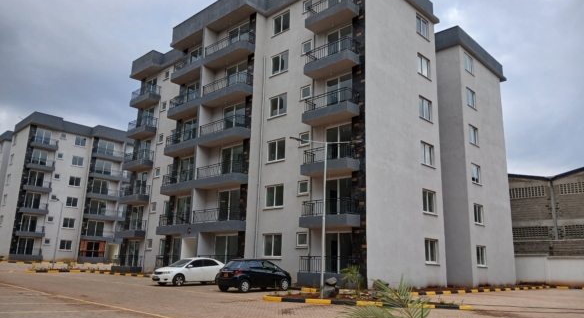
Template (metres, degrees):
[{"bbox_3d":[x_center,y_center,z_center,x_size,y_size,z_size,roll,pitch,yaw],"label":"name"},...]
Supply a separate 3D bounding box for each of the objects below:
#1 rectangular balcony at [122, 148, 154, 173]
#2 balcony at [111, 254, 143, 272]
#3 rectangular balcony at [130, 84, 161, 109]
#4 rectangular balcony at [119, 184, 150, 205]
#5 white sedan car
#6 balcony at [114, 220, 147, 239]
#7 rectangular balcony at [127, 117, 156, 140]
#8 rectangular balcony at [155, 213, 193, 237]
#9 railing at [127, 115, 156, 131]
[{"bbox_3d":[-13.738,0.199,39.301,3.457,1.300,1.050,-11,-18,43],"label":"rectangular balcony"},{"bbox_3d":[-13.978,8.925,37.069,3.360,1.335,1.020,-11,-18,42],"label":"balcony"},{"bbox_3d":[-13.573,-5.639,40.677,3.457,1.300,1.050,-11,-18,43],"label":"rectangular balcony"},{"bbox_3d":[-13.670,3.130,38.148,3.455,1.369,1.023,-10,-17,43],"label":"rectangular balcony"},{"bbox_3d":[-5.611,6.405,24.972,1.695,1.475,4.565,-11,-18,42],"label":"white sedan car"},{"bbox_3d":[-13.887,6.037,37.761,3.360,1.362,1.020,-11,-18,42],"label":"balcony"},{"bbox_3d":[-13.495,-2.723,39.456,3.455,1.369,1.023,-10,-17,43],"label":"rectangular balcony"},{"bbox_3d":[-8.003,4.645,31.408,4.650,1.414,0.980,-10,-17,43],"label":"rectangular balcony"},{"bbox_3d":[-13.455,-2.996,39.536,3.335,0.860,0.953,-10,-17,43],"label":"railing"}]

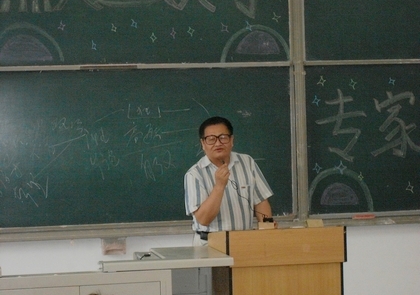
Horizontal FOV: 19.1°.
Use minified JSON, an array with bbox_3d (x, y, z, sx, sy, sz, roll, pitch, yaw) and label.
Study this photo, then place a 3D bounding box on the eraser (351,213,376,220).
[{"bbox_3d":[1.004,0.453,8.150,0.145,0.035,0.055,-2,1,-11],"label":"eraser"}]

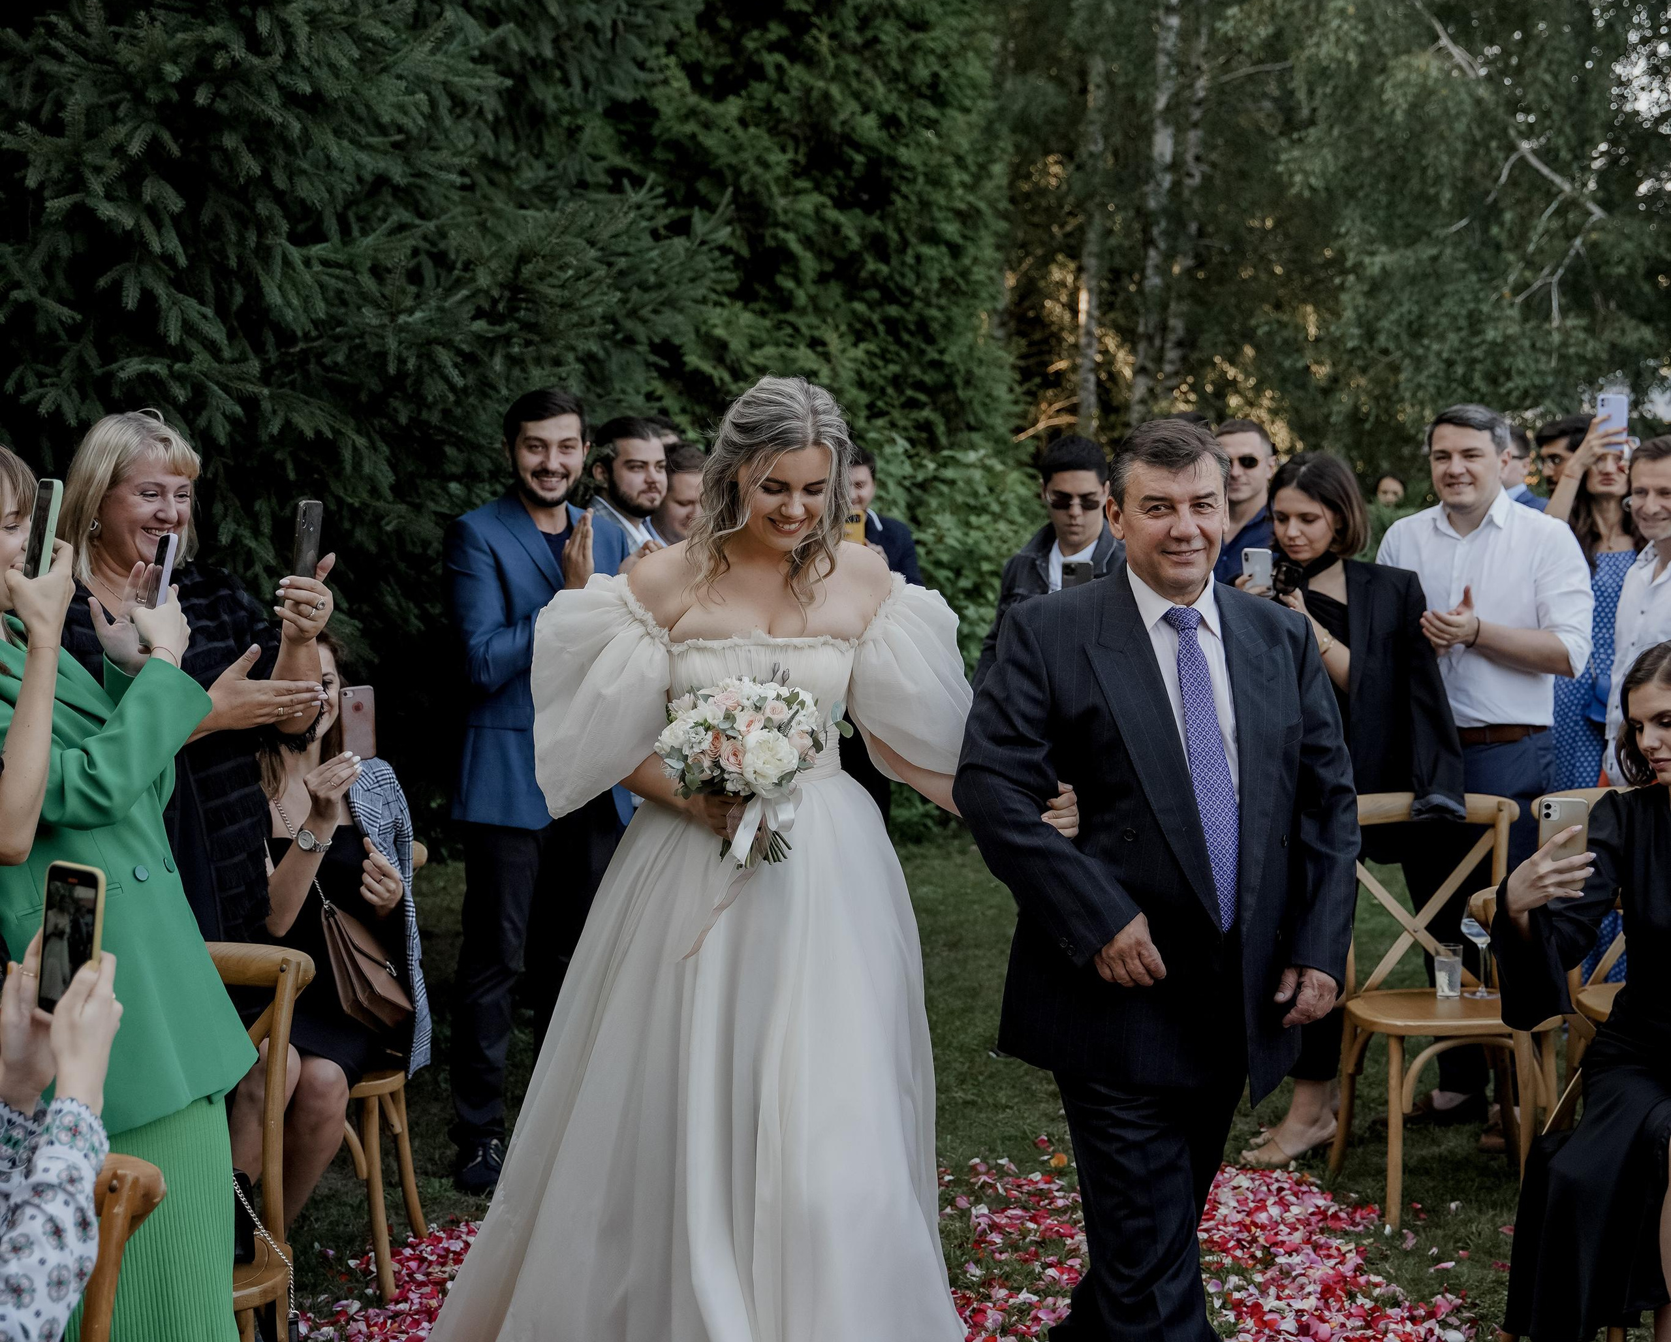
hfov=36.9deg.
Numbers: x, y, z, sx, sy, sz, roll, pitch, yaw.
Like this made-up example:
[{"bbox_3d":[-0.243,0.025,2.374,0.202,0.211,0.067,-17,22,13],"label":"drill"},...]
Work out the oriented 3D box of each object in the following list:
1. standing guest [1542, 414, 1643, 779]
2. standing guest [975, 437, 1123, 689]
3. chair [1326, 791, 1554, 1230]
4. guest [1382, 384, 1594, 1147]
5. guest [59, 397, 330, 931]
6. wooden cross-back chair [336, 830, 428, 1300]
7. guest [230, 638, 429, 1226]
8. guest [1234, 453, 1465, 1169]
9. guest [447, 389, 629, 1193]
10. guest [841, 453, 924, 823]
[{"bbox_3d":[2.113,0.175,6.896,0.480,1.770,0.450,2,6,17],"label":"standing guest"},{"bbox_3d":[0.678,0.221,6.933,0.542,1.724,0.414,0,4,5],"label":"standing guest"},{"bbox_3d":[1.362,0.739,5.579,0.478,0.877,0.502,-1,4,-2],"label":"chair"},{"bbox_3d":[1.611,0.232,6.229,0.530,1.780,0.420,4,6,33],"label":"guest"},{"bbox_3d":[-1.131,0.424,4.358,0.500,1.745,0.500,-5,7,-43],"label":"guest"},{"bbox_3d":[-1.088,0.806,5.156,0.478,0.877,0.502,-1,4,-3],"label":"wooden cross-back chair"},{"bbox_3d":[-0.991,0.579,4.935,0.460,1.330,0.700,0,5,-5],"label":"guest"},{"bbox_3d":[1.220,0.319,5.935,0.460,1.660,0.480,-5,7,-44],"label":"guest"},{"bbox_3d":[-0.660,0.278,5.630,0.480,1.800,0.380,-3,6,-31],"label":"guest"},{"bbox_3d":[0.069,0.107,8.045,0.520,1.690,0.400,0,5,3],"label":"guest"}]

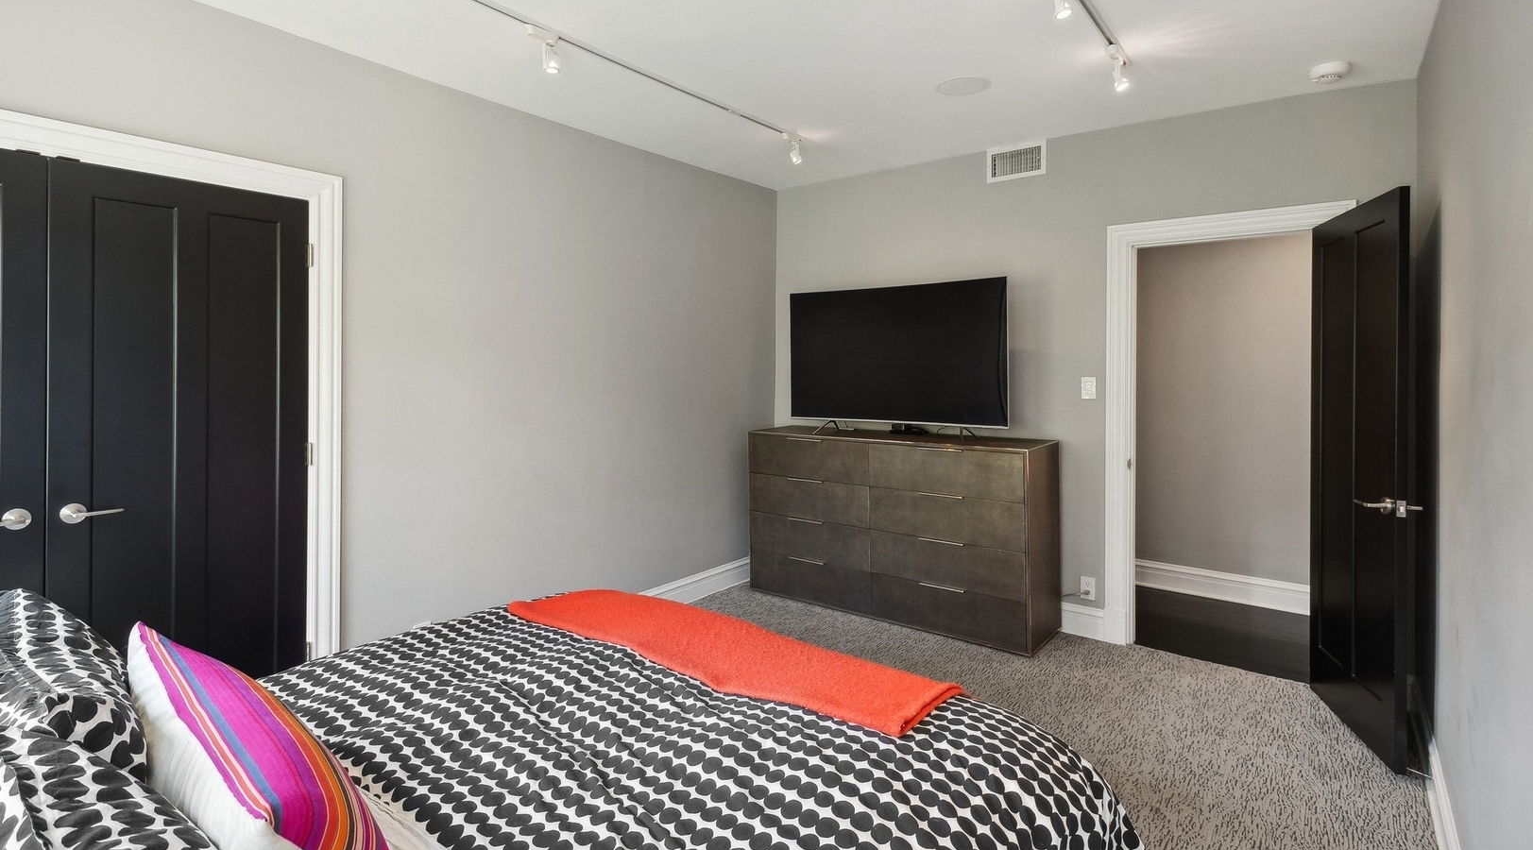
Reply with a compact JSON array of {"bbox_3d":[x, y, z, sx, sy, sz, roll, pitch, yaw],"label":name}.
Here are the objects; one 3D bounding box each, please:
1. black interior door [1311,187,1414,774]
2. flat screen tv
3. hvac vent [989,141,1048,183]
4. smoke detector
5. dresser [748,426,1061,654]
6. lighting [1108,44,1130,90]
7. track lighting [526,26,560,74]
[{"bbox_3d":[2.393,0.193,2.937,0.042,2.100,0.772,0,1,19],"label":"black interior door"},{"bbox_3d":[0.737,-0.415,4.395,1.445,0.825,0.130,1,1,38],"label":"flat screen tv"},{"bbox_3d":[1.424,-1.506,4.133,0.333,0.187,0.020,1,1,38],"label":"hvac vent"},{"bbox_3d":[2.353,-1.469,3.018,0.140,0.046,0.140,1,1,38],"label":"smoke detector"},{"bbox_3d":[0.744,0.613,4.380,1.824,1.035,0.470,1,1,38],"label":"dresser"},{"bbox_3d":[1.383,-1.400,2.847,0.070,0.135,0.120,1,1,38],"label":"lighting"},{"bbox_3d":[-0.825,-1.395,2.675,0.068,0.142,0.125,1,1,38],"label":"track lighting"}]

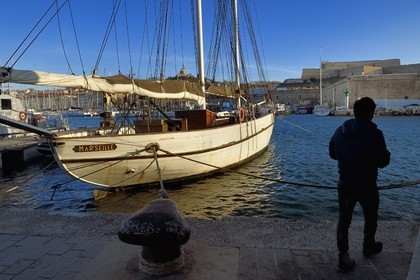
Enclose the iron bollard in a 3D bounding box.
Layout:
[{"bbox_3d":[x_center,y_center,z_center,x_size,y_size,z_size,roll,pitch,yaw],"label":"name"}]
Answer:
[{"bbox_3d":[-0.560,0.986,2.934,0.730,0.670,0.680,2,6,23],"label":"iron bollard"}]

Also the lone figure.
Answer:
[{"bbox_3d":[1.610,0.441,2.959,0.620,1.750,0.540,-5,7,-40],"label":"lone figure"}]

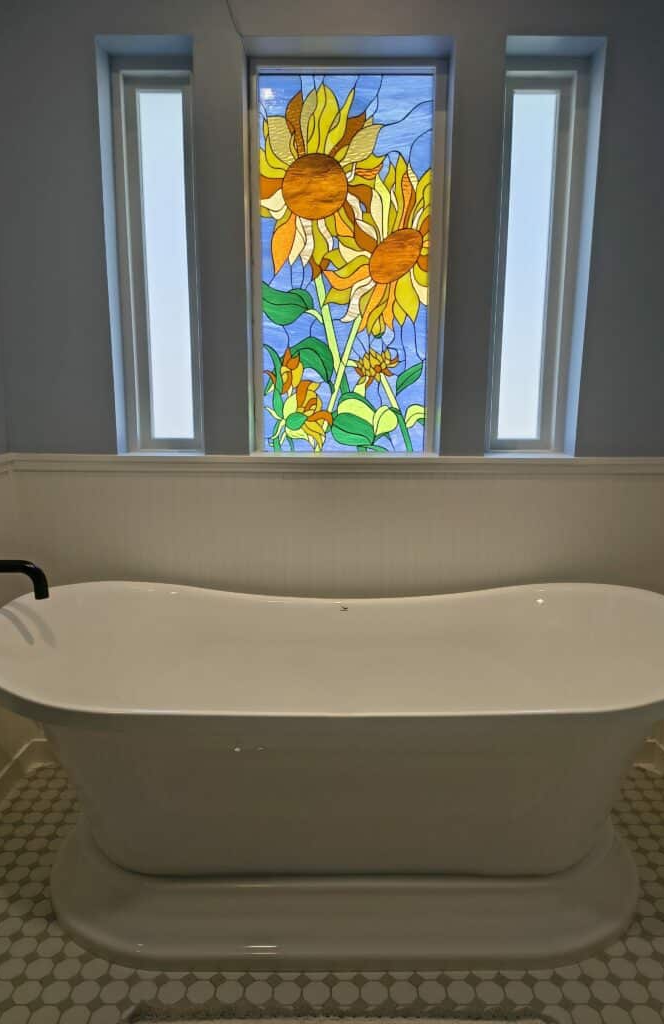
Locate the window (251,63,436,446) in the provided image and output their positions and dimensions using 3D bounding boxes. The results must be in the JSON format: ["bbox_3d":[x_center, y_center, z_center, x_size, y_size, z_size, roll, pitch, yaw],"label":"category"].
[{"bbox_3d":[0.042,-0.765,2.202,0.583,1.150,0.090,0,10,0],"label":"window"}]

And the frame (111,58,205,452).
[{"bbox_3d":[-0.517,-0.766,2.198,0.270,1.150,0.090,0,10,0],"label":"frame"}]

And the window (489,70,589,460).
[{"bbox_3d":[0.610,-0.763,2.205,0.277,1.150,0.090,0,10,0],"label":"window"}]

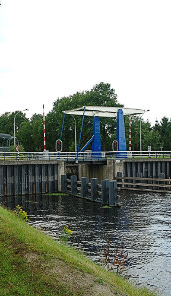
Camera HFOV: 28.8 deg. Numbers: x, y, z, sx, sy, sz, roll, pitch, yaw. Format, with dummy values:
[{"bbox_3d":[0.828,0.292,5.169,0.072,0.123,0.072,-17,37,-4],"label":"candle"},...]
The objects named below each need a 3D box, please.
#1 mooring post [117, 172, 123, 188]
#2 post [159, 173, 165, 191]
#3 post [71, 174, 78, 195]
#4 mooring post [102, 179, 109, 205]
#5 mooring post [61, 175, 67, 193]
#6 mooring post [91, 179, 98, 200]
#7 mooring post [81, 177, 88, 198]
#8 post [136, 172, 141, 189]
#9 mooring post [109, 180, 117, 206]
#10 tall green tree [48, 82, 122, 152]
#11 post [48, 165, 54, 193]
[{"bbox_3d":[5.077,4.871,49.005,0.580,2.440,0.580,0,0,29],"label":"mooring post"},{"bbox_3d":[9.830,4.550,42.700,0.620,2.340,0.620,0,0,33],"label":"post"},{"bbox_3d":[-1.360,4.530,40.600,0.600,2.360,0.600,0,0,-24],"label":"post"},{"bbox_3d":[2.227,4.799,36.582,0.650,2.560,0.620,0,0,-26],"label":"mooring post"},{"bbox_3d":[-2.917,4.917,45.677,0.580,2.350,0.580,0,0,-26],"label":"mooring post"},{"bbox_3d":[1.000,4.500,36.100,0.600,2.400,0.600,0,0,-24],"label":"mooring post"},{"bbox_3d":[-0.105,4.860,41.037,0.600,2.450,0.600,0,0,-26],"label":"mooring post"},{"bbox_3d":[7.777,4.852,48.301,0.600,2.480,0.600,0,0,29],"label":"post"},{"bbox_3d":[2.760,4.470,33.100,0.620,2.450,0.620,0,0,-24],"label":"mooring post"},{"bbox_3d":[-0.200,-6.270,73.000,16.000,16.100,13.500,0,0,0],"label":"tall green tree"},{"bbox_3d":[-4.490,3.940,42.800,0.720,3.500,0.550,0,0,-22],"label":"post"}]

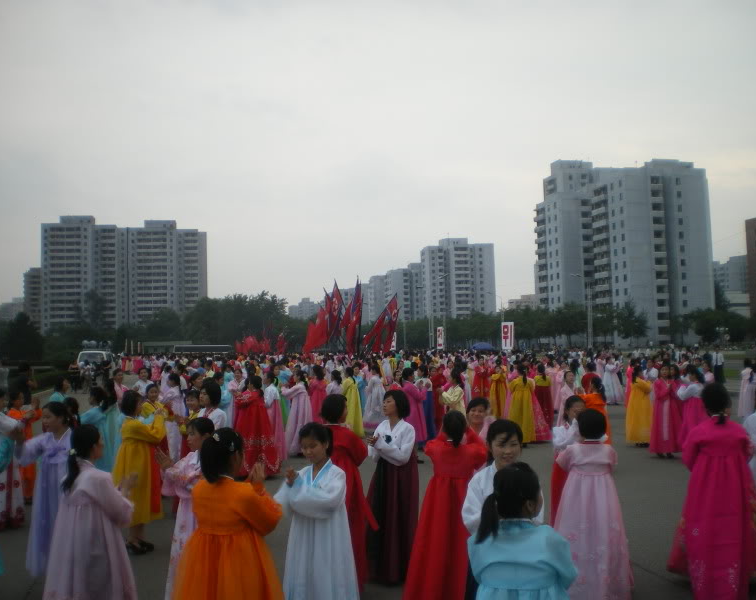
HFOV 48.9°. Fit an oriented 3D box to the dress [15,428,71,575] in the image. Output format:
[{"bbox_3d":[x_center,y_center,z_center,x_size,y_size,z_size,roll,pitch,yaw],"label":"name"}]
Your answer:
[{"bbox_3d":[-2.907,1.825,7.500,0.620,1.310,0.560,-2,-4,21],"label":"dress"}]

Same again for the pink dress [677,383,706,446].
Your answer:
[{"bbox_3d":[5.764,2.110,15.200,0.620,1.260,0.620,-3,-4,18],"label":"pink dress"}]

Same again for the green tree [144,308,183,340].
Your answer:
[{"bbox_3d":[-42.539,6.947,165.000,8.500,10.500,8.000,-1,-3,0],"label":"green tree"}]

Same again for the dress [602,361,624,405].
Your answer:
[{"bbox_3d":[7.739,2.750,27.400,0.660,1.320,0.580,-1,-3,-6],"label":"dress"}]

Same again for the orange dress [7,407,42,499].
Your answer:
[{"bbox_3d":[-4.759,2.047,11.200,0.480,1.220,0.400,-2,-3,17],"label":"orange dress"}]

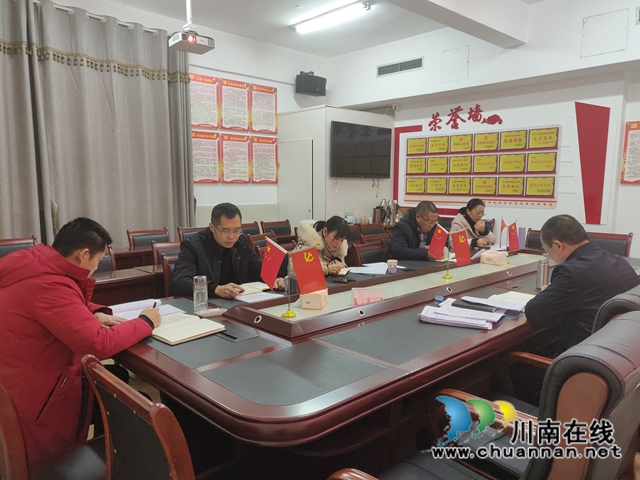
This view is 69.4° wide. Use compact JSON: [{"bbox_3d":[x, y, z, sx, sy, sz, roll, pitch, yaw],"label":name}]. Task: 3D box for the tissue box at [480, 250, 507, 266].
[{"bbox_3d":[1.345,0.144,3.568,0.100,0.080,0.175,-6,9,-43],"label":"tissue box"}]

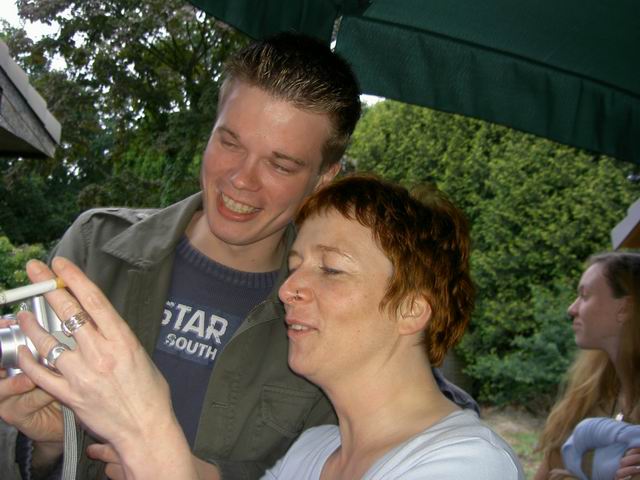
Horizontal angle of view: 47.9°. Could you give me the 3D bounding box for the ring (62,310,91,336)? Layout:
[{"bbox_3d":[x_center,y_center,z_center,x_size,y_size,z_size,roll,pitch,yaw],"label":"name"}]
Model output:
[{"bbox_3d":[-0.191,0.066,0.565,0.021,0.009,0.021,-34,-10,-19],"label":"ring"}]

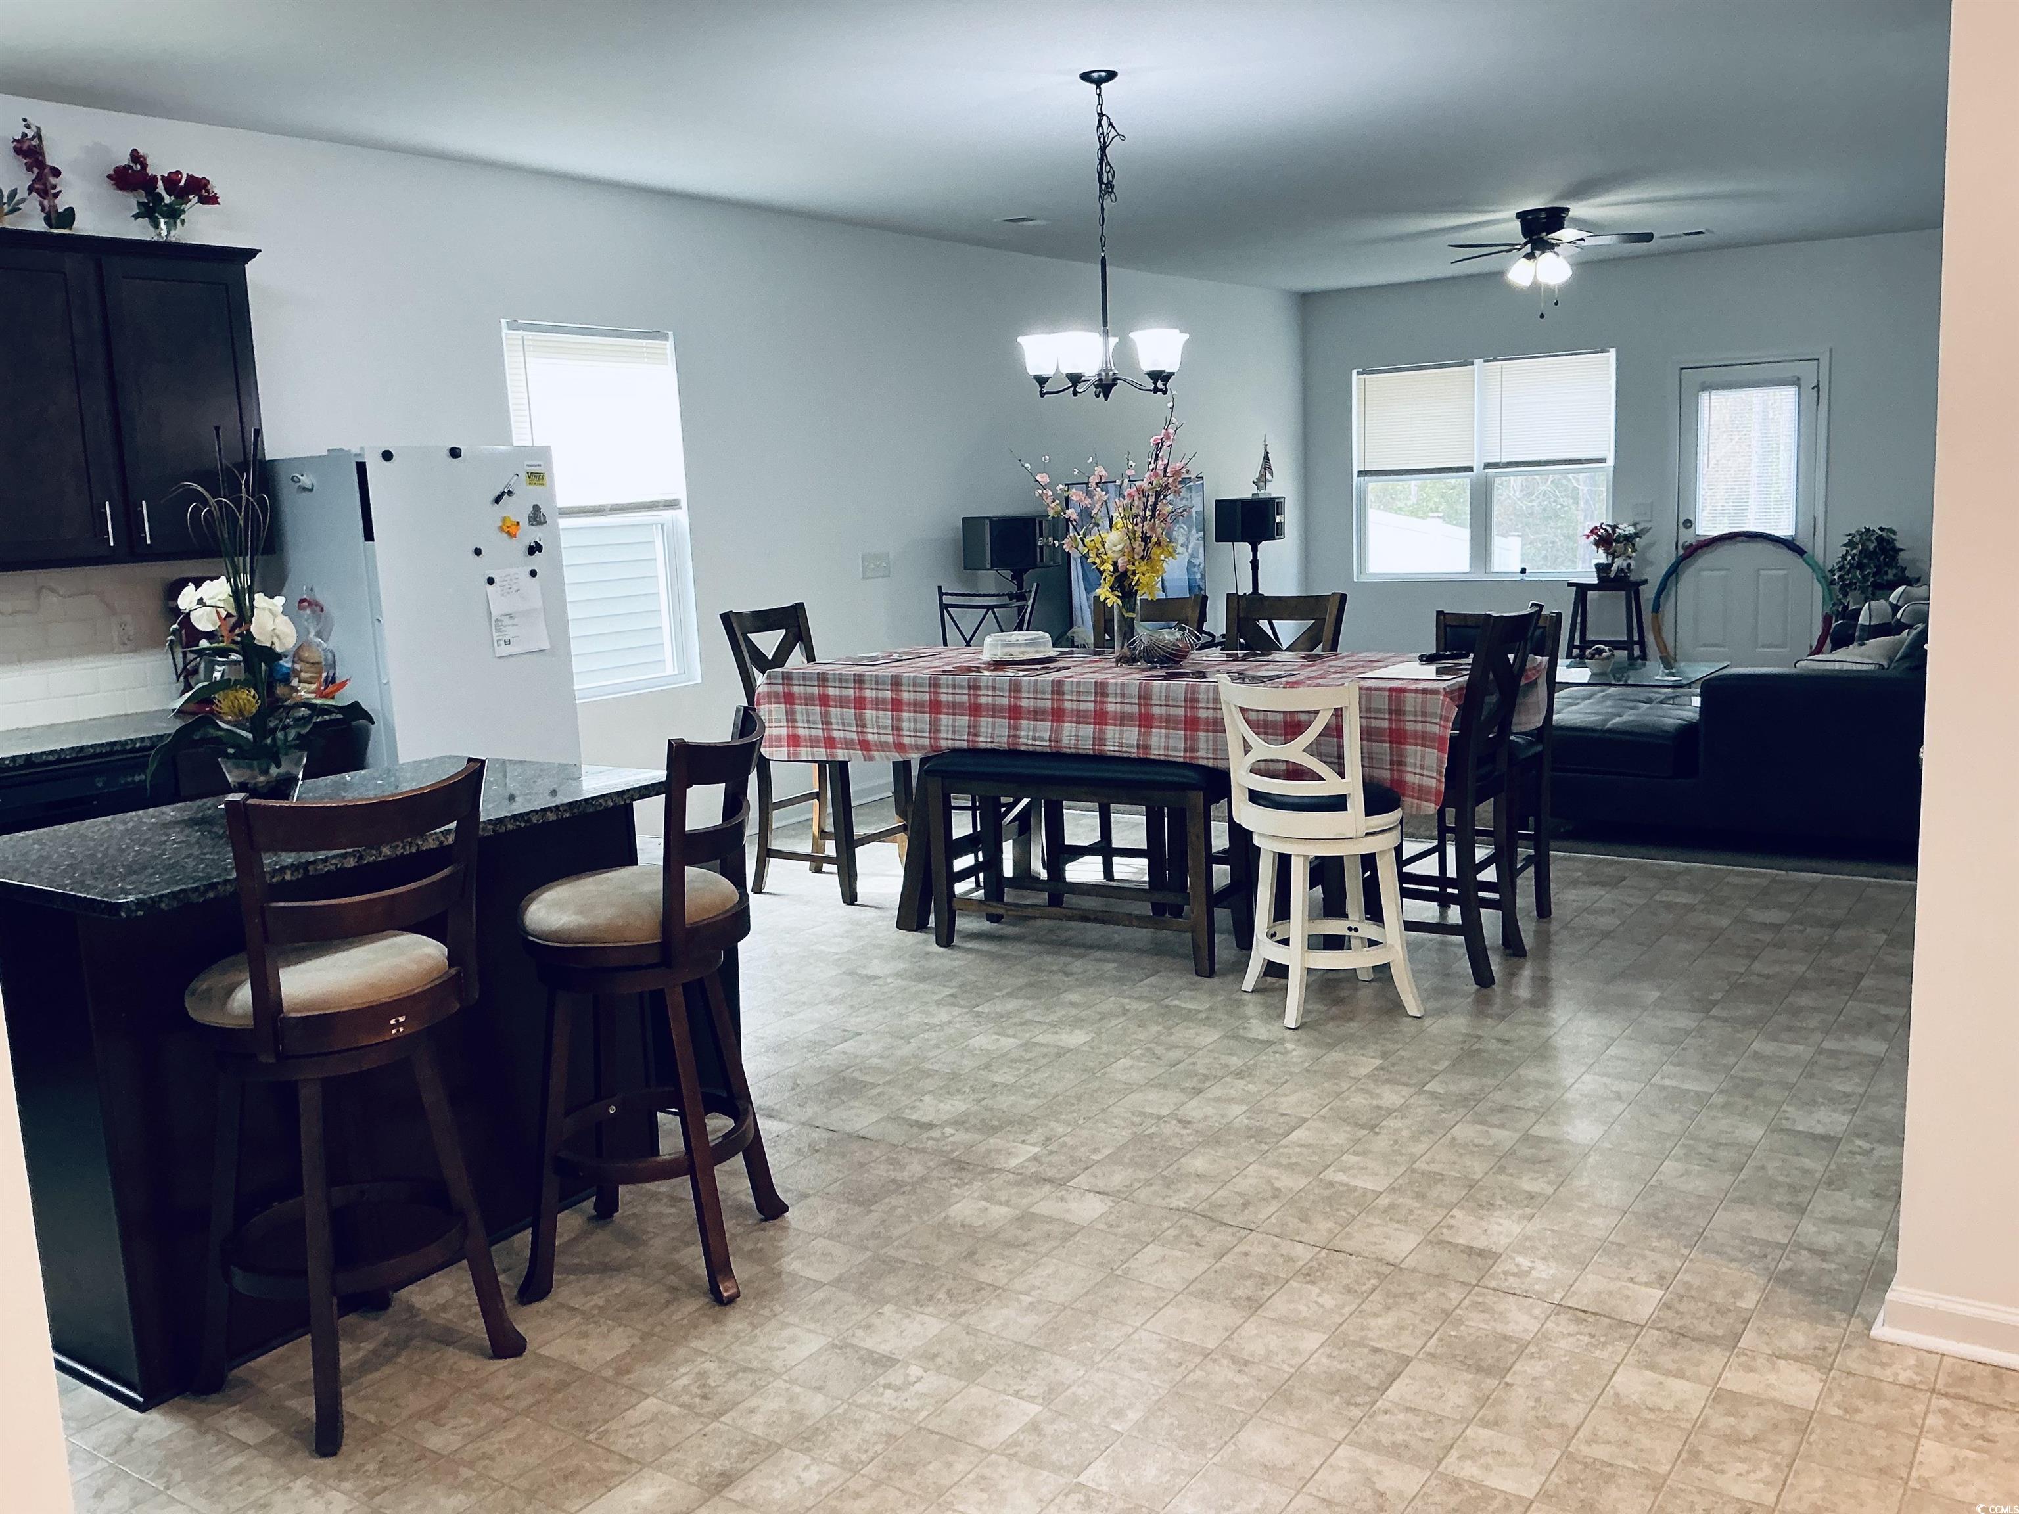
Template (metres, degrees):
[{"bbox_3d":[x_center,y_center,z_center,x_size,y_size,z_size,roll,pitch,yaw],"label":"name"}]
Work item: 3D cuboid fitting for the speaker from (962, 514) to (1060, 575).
[{"bbox_3d":[0.012,-1.056,8.070,0.400,0.270,0.260,-8,11,-32],"label":"speaker"}]

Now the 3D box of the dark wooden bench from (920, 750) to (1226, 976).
[{"bbox_3d":[0.271,0.311,5.263,1.050,0.610,0.410,5,12,39],"label":"dark wooden bench"}]

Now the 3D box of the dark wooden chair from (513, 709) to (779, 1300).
[{"bbox_3d":[-0.708,0.464,3.150,0.465,1.066,0.435,-1,9,8],"label":"dark wooden chair"}]

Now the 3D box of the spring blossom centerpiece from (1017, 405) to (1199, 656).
[{"bbox_3d":[0.315,-0.749,5.442,0.600,0.860,0.480,-2,9,4],"label":"spring blossom centerpiece"}]

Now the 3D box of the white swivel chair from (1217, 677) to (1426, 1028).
[{"bbox_3d":[0.903,0.236,4.613,0.520,0.965,0.530,4,12,36],"label":"white swivel chair"}]

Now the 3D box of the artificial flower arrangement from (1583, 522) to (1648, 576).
[{"bbox_3d":[3.784,-1.270,10.216,0.380,0.360,0.290,4,12,36],"label":"artificial flower arrangement"}]

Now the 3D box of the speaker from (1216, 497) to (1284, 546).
[{"bbox_3d":[1.468,-1.449,10.000,0.410,0.260,0.240,-10,12,-37],"label":"speaker"}]

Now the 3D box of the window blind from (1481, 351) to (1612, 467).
[{"bbox_3d":[3.512,-2.276,10.703,0.821,0.707,0.050,4,11,35],"label":"window blind"}]

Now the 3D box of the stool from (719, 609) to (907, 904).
[{"bbox_3d":[-0.720,-0.029,6.303,0.550,1.090,0.460,4,12,36],"label":"stool"}]

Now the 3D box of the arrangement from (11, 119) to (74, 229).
[{"bbox_3d":[-2.765,-1.654,4.698,0.150,0.340,0.160,4,12,36],"label":"arrangement"}]

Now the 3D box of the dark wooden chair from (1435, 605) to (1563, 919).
[{"bbox_3d":[1.522,0.056,5.329,0.430,1.026,0.500,4,12,36],"label":"dark wooden chair"}]

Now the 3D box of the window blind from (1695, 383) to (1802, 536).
[{"bbox_3d":[4.511,-1.820,9.991,0.579,0.941,0.050,4,11,35],"label":"window blind"}]

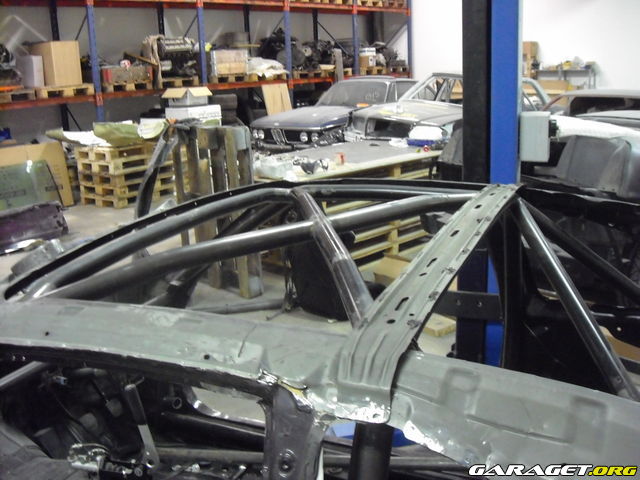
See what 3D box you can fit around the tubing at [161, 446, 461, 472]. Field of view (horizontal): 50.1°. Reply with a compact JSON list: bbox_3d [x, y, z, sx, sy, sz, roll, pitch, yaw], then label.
[{"bbox_3d":[-0.049,0.763,2.396,1.144,0.038,0.038,-1,15,7],"label":"tubing"}]

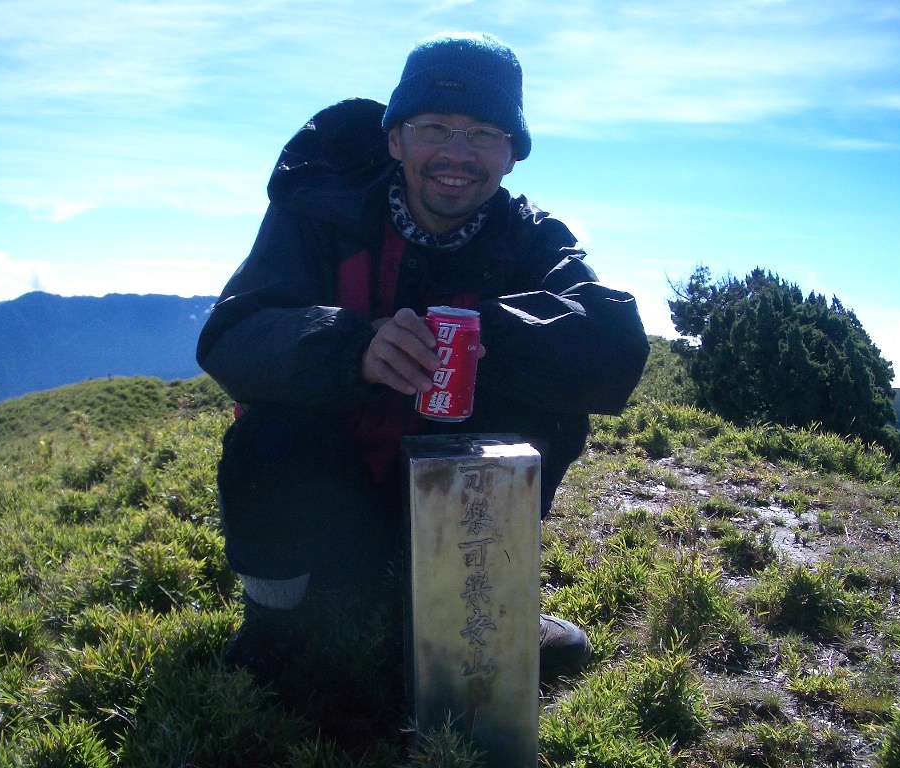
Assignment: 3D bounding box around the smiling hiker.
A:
[{"bbox_3d":[-0.038,-0.041,1.486,0.600,0.880,0.660,0,7,-3],"label":"smiling hiker"}]

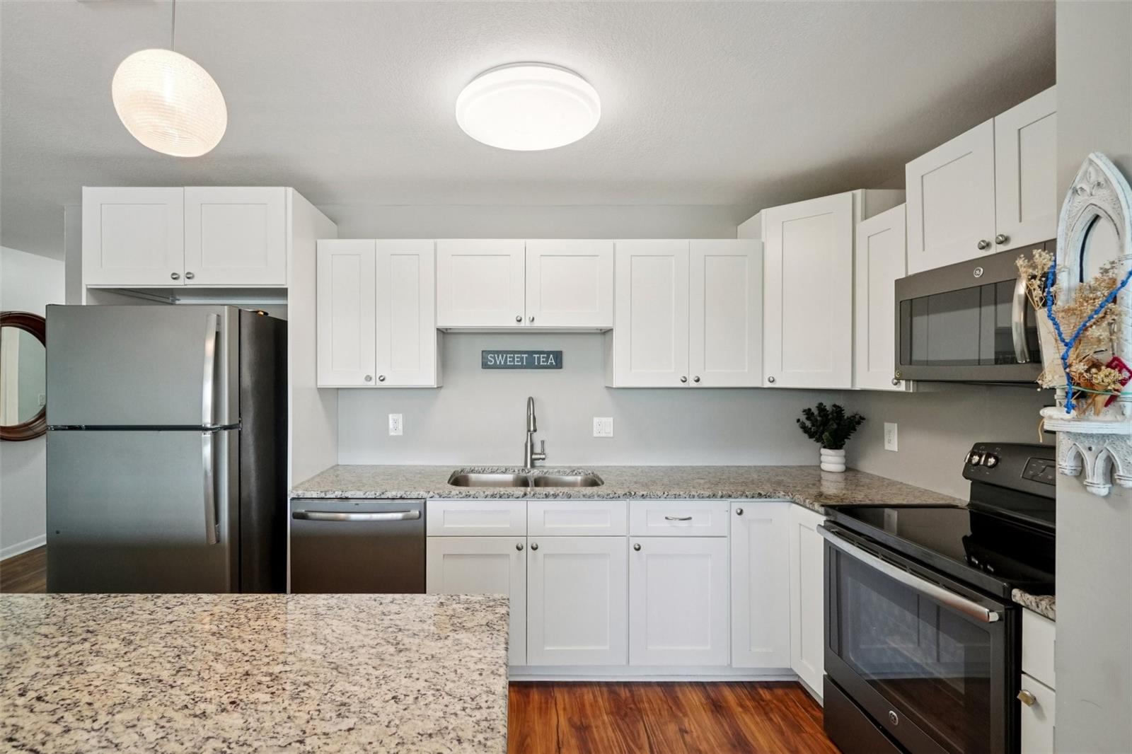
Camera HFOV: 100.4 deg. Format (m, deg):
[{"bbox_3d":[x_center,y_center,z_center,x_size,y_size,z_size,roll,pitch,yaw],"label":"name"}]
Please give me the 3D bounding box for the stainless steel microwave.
[{"bbox_3d":[1.535,-0.196,1.525,0.400,0.415,0.745,0,0,-6],"label":"stainless steel microwave"}]

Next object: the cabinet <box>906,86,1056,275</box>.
[{"bbox_3d":[1.565,-0.628,1.555,0.325,0.455,0.745,0,0,-6],"label":"cabinet"}]

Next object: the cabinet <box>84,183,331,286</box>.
[{"bbox_3d":[-1.728,-0.629,2.425,0.940,0.460,0.610,0,0,0],"label":"cabinet"}]

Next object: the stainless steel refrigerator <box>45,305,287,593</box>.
[{"bbox_3d":[-1.715,0.567,2.225,0.725,1.705,0.800,0,0,0],"label":"stainless steel refrigerator"}]

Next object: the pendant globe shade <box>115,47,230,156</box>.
[{"bbox_3d":[-0.733,-0.506,0.880,0.168,0.171,0.168,0,0,0],"label":"pendant globe shade"}]

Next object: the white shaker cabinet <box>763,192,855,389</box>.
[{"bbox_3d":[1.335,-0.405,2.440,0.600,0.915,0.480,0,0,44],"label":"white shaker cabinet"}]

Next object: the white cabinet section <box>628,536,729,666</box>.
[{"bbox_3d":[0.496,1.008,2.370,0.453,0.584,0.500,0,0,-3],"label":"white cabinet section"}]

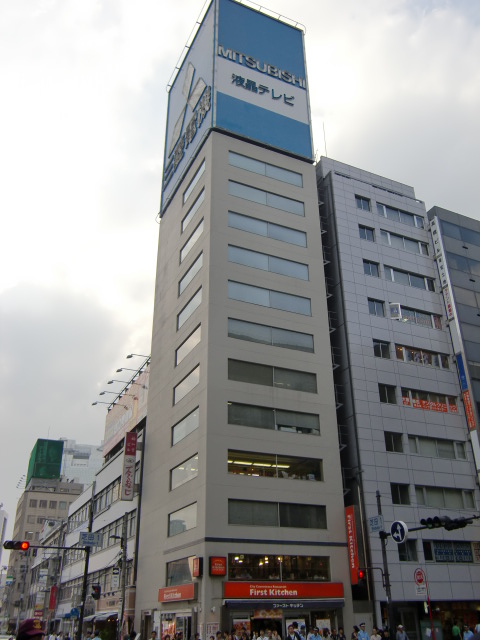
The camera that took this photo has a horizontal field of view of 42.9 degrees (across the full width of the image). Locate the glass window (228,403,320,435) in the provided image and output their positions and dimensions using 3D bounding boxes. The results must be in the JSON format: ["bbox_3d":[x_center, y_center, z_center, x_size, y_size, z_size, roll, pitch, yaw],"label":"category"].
[{"bbox_3d":[2.358,6.626,40.583,6.876,1.503,0.150,12,-29,-22],"label":"glass window"}]

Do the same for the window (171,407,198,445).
[{"bbox_3d":[-3.712,7.422,42.010,0.150,1.494,5.288,12,-29,-22],"label":"window"}]

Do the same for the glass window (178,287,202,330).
[{"bbox_3d":[-3.675,-0.726,45.190,0.200,1.408,5.082,12,-30,-22],"label":"glass window"}]

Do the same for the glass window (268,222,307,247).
[{"bbox_3d":[3.764,-6.686,48.196,3.506,1.441,0.150,12,-29,-22],"label":"glass window"}]

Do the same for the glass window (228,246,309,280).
[{"bbox_3d":[2.260,-4.257,46.156,6.876,1.430,0.150,12,-29,-22],"label":"glass window"}]

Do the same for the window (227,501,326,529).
[{"bbox_3d":[2.339,11.846,36.997,6.735,1.461,0.200,12,-30,-22],"label":"window"}]

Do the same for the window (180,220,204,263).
[{"bbox_3d":[-4.119,-6.739,52.724,0.150,1.499,5.593,11,-29,-22],"label":"window"}]

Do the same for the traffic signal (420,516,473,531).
[{"bbox_3d":[8.225,8.085,24.300,1.450,0.420,1.250,12,-30,-22],"label":"traffic signal"}]

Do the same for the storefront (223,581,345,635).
[{"bbox_3d":[2.736,17.336,35.048,7.945,4.143,1.000,12,-29,-22],"label":"storefront"}]

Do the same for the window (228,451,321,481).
[{"bbox_3d":[2.516,10.139,42.295,7.414,1.597,0.150,11,-29,-22],"label":"window"}]

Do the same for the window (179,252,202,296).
[{"bbox_3d":[-4.092,-3.795,51.235,0.150,1.473,5.593,11,-29,-22],"label":"window"}]

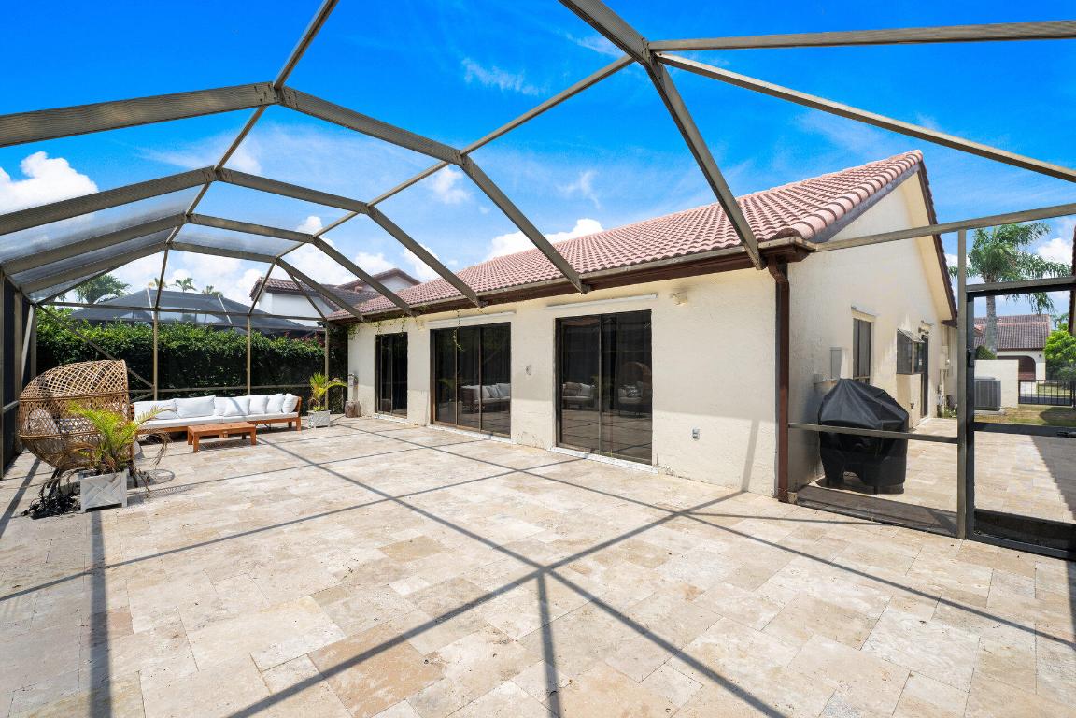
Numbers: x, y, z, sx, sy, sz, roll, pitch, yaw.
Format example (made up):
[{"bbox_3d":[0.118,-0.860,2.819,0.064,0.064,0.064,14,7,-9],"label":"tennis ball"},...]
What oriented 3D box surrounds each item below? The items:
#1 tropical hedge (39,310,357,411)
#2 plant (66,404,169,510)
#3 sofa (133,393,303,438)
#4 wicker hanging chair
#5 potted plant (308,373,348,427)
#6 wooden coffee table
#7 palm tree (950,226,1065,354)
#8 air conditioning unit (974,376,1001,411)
[{"bbox_3d":[-8.058,0.345,12.113,7.000,2.350,1.300,0,0,-43],"label":"tropical hedge"},{"bbox_3d":[-4.268,0.970,4.889,0.760,1.020,0.740,0,0,-43],"label":"plant"},{"bbox_3d":[-6.064,1.113,9.228,2.770,0.780,0.770,0,0,-43],"label":"sofa"},{"bbox_3d":[-5.174,0.743,5.398,0.990,1.480,1.000,0,0,-43],"label":"wicker hanging chair"},{"bbox_3d":[-4.762,0.910,10.743,0.780,1.200,0.700,0,0,-43],"label":"potted plant"},{"bbox_3d":[-5.418,1.338,8.201,0.850,0.320,0.850,0,0,-43],"label":"wooden coffee table"},{"bbox_3d":[21.503,-2.339,22.012,4.200,7.950,4.100,0,0,-43],"label":"palm tree"},{"bbox_3d":[12.626,1.024,13.575,0.820,0.880,0.820,0,0,-43],"label":"air conditioning unit"}]

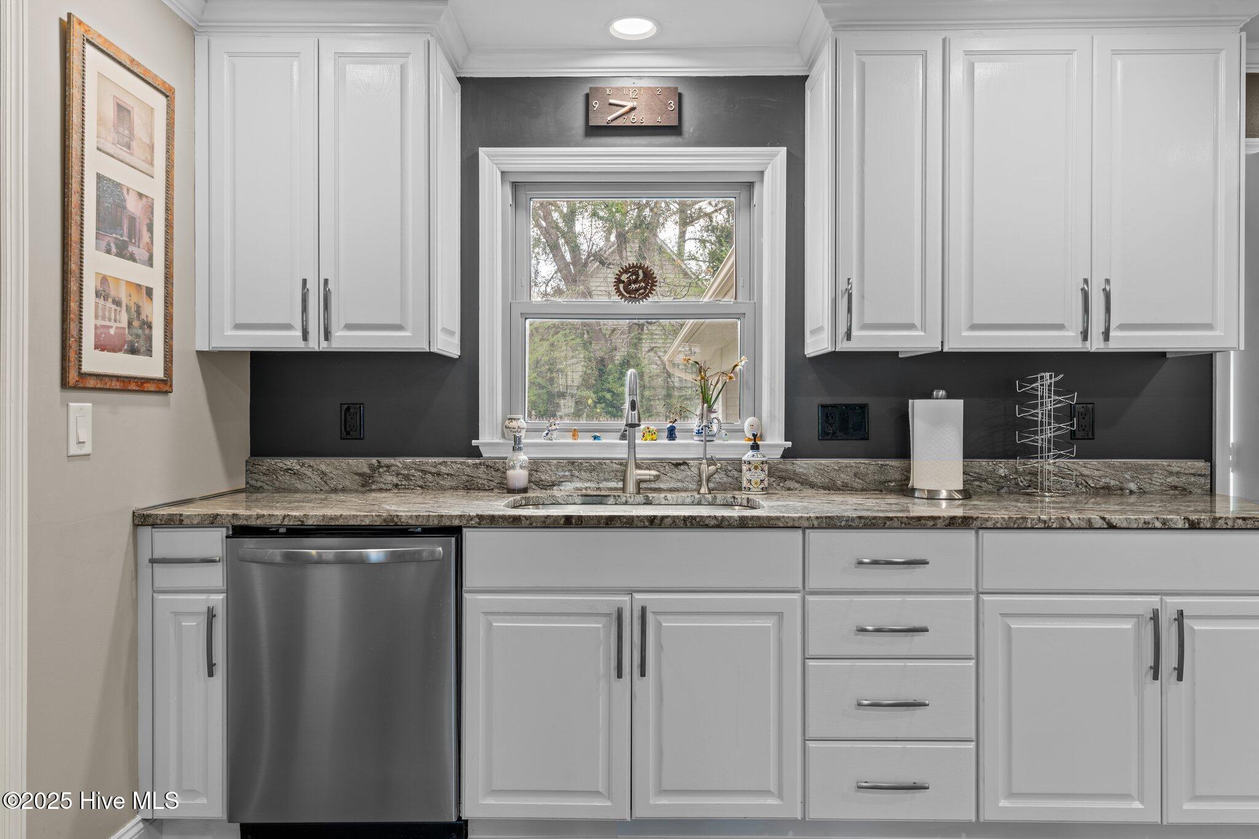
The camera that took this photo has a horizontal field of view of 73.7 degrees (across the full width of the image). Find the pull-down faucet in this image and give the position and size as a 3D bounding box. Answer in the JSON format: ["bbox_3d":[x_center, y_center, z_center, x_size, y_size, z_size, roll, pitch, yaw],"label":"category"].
[{"bbox_3d":[0.040,0.043,2.673,0.123,0.406,0.245,0,0,1],"label":"pull-down faucet"}]

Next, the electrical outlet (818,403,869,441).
[{"bbox_3d":[0.721,0.010,2.823,0.169,0.124,0.010,0,0,1],"label":"electrical outlet"}]

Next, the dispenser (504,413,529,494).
[{"bbox_3d":[-0.360,0.134,2.700,0.072,0.208,0.073,0,0,0],"label":"dispenser"}]

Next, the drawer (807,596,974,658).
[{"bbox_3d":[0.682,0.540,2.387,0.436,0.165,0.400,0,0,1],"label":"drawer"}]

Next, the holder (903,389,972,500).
[{"bbox_3d":[0.986,0.075,2.683,0.220,0.344,0.220,0,0,1],"label":"holder"}]

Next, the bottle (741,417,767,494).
[{"bbox_3d":[0.402,0.133,2.700,0.081,0.215,0.056,0,0,0],"label":"bottle"}]

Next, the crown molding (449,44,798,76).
[{"bbox_3d":[0.013,-1.202,2.825,1.190,0.072,0.070,0,0,0],"label":"crown molding"}]

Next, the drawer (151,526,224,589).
[{"bbox_3d":[-1.160,0.367,2.200,0.196,0.165,0.055,0,0,0],"label":"drawer"}]

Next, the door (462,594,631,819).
[{"bbox_3d":[-0.217,0.753,2.204,0.444,0.596,0.032,0,0,1],"label":"door"}]

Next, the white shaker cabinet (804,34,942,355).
[{"bbox_3d":[0.754,-0.667,2.638,0.331,0.929,0.368,0,0,1],"label":"white shaker cabinet"}]

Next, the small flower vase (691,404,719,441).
[{"bbox_3d":[0.261,0.013,2.833,0.096,0.123,0.080,0,0,1],"label":"small flower vase"}]

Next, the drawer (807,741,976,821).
[{"bbox_3d":[0.688,0.950,2.195,0.442,0.209,0.055,0,0,0],"label":"drawer"}]

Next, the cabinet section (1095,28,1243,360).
[{"bbox_3d":[1.574,-0.667,2.625,0.435,0.925,0.340,0,0,0],"label":"cabinet section"}]

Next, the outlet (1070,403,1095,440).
[{"bbox_3d":[1.542,0.008,2.852,0.080,0.125,0.010,0,0,0],"label":"outlet"}]

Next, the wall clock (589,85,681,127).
[{"bbox_3d":[0.015,-1.052,2.835,0.300,0.133,0.040,0,0,0],"label":"wall clock"}]

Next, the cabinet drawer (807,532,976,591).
[{"bbox_3d":[0.686,0.371,2.195,0.442,0.162,0.055,0,0,0],"label":"cabinet drawer"}]

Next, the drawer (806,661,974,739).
[{"bbox_3d":[0.686,0.737,2.195,0.442,0.207,0.055,0,0,0],"label":"drawer"}]

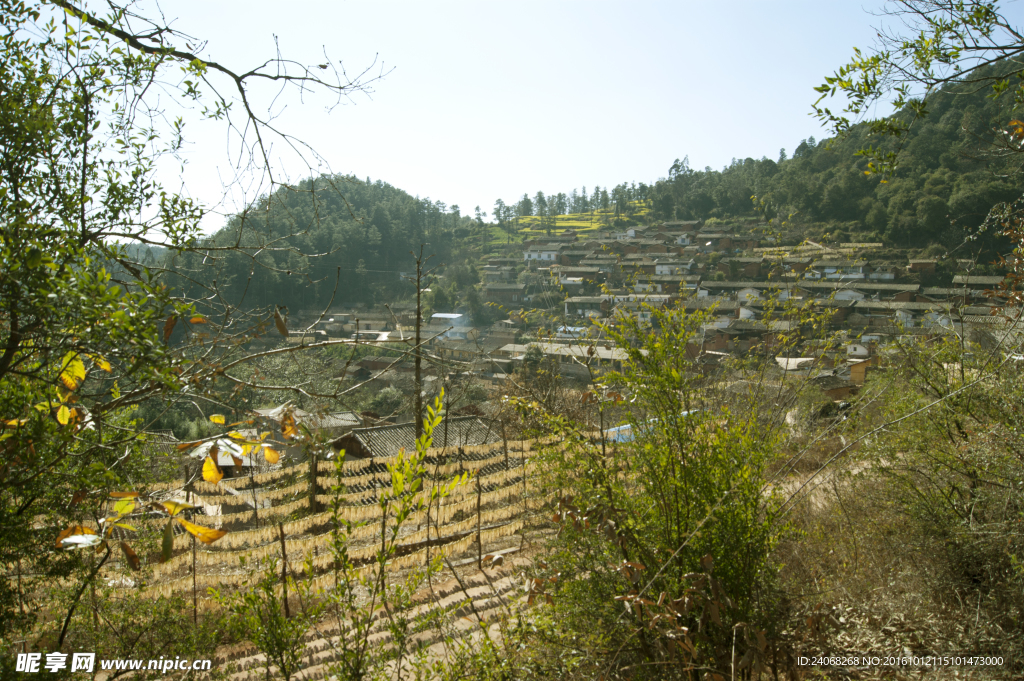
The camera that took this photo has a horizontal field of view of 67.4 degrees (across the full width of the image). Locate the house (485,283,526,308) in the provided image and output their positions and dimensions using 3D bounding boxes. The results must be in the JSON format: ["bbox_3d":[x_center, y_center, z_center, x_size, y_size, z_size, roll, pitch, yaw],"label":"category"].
[{"bbox_3d":[-1.721,-12.601,213.000,10.500,6.000,6.800,0,3,8],"label":"house"}]

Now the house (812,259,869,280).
[{"bbox_3d":[91.317,-19.568,213.000,13.500,5.400,6.800,2,4,35],"label":"house"}]

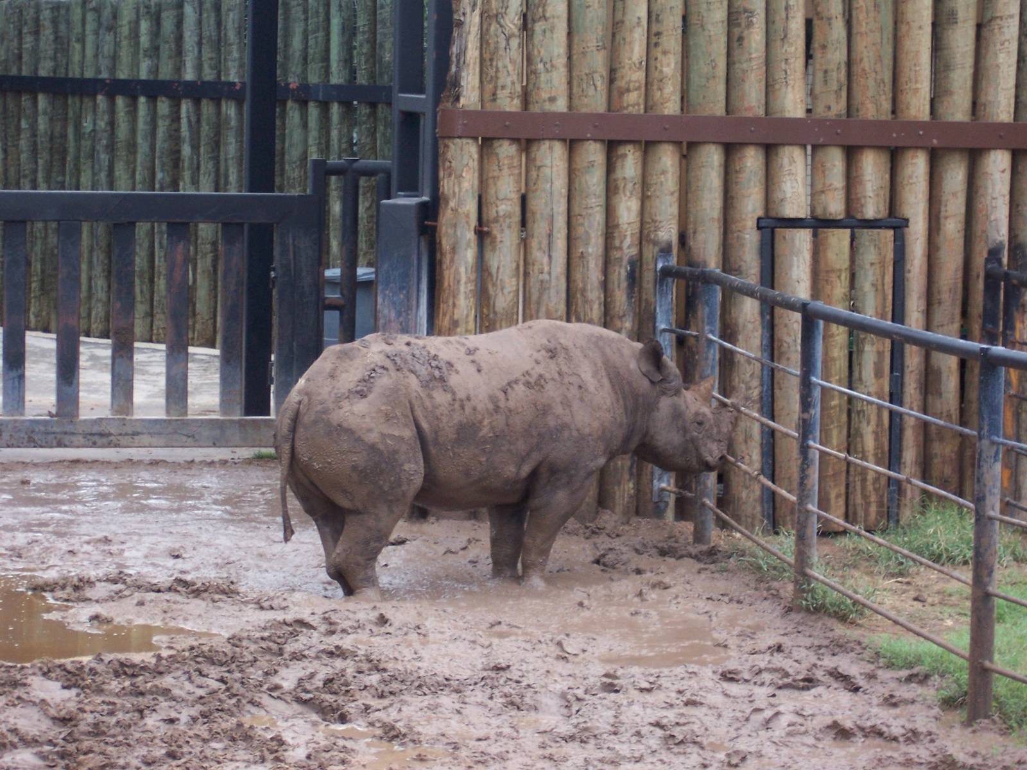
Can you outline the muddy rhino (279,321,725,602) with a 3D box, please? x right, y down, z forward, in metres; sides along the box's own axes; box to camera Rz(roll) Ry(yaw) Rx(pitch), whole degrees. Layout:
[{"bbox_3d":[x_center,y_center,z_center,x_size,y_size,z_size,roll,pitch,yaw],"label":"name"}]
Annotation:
[{"bbox_3d":[0.000,0.390,20.000,2.700,1.450,0.950,-2,5,-30],"label":"muddy rhino"}]

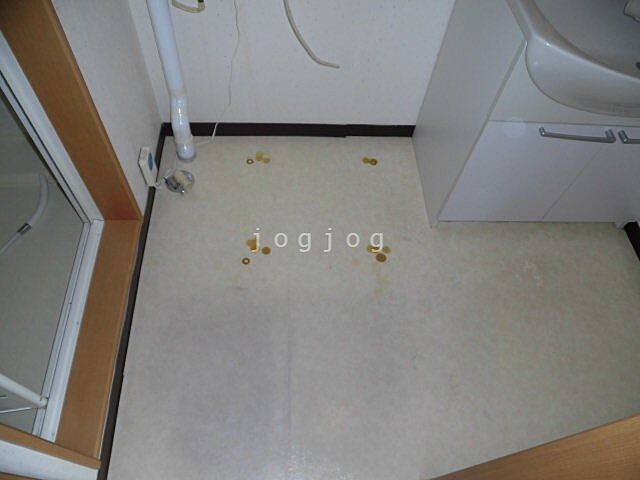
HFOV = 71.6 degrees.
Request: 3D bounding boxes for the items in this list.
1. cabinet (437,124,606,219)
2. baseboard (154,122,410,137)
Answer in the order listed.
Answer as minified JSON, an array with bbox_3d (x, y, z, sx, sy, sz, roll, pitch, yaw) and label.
[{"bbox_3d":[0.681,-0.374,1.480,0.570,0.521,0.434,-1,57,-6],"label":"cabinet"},{"bbox_3d":[-0.114,-0.453,1.824,1.023,0.068,0.020,-1,56,-6],"label":"baseboard"}]

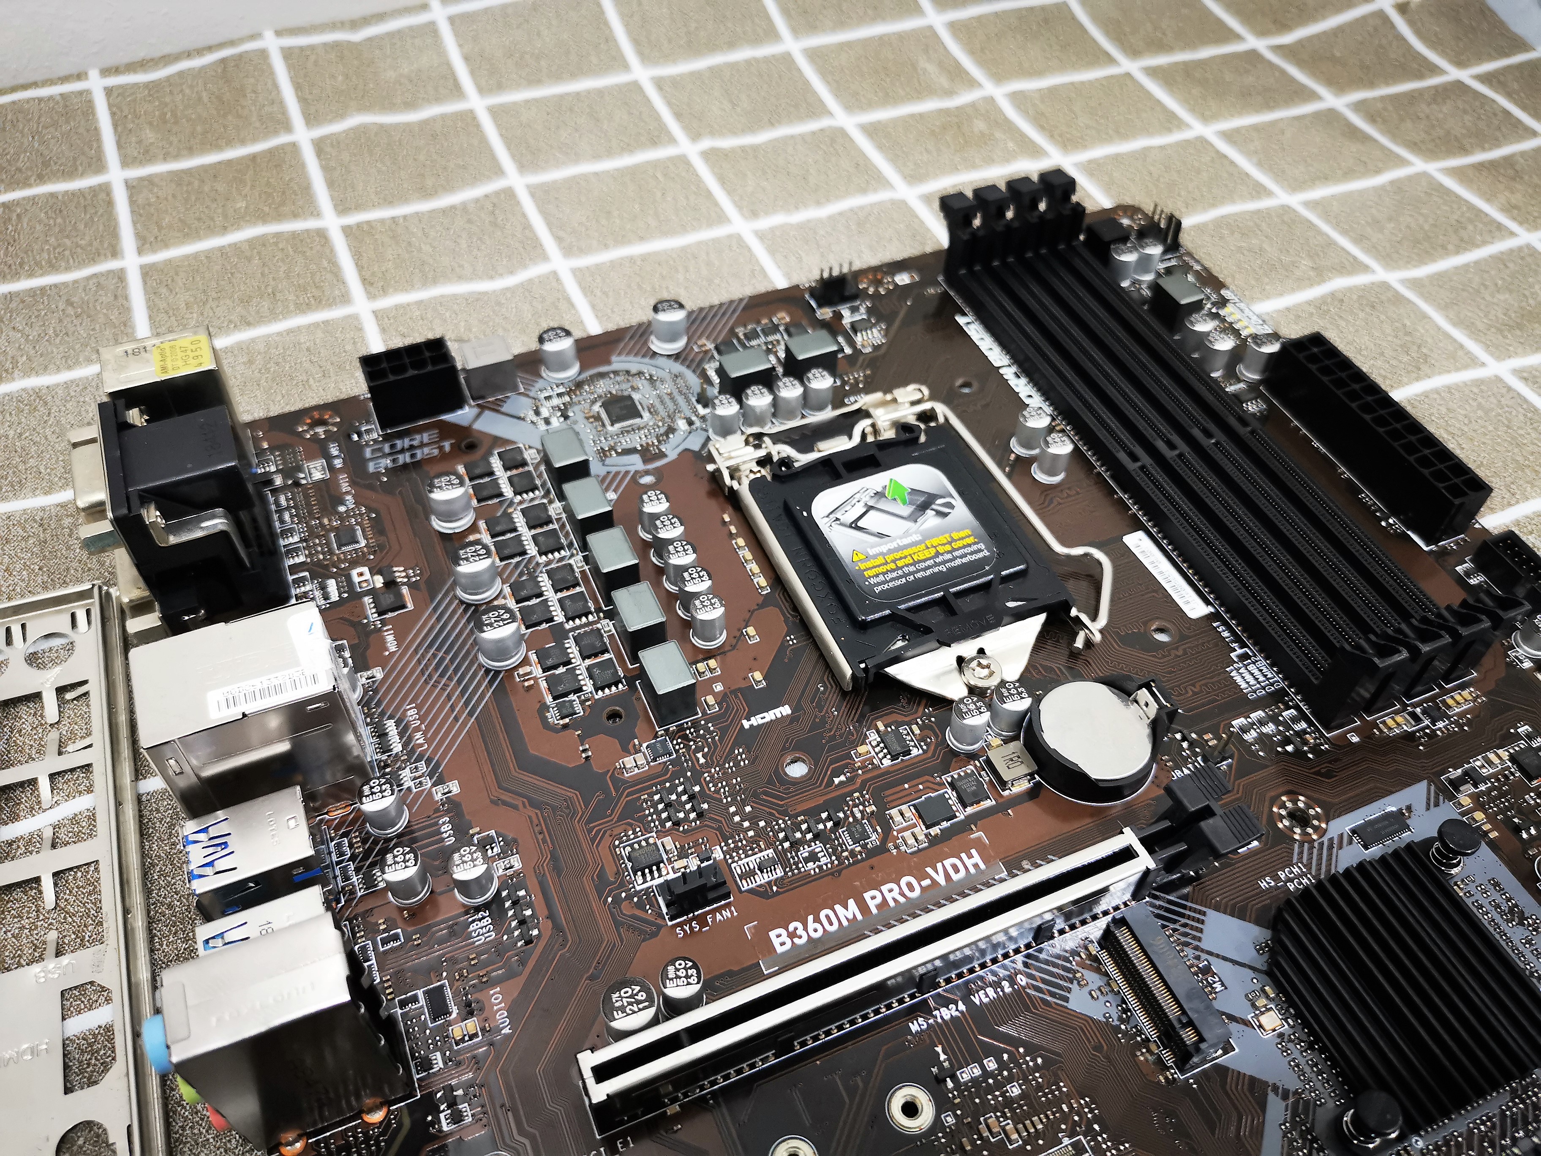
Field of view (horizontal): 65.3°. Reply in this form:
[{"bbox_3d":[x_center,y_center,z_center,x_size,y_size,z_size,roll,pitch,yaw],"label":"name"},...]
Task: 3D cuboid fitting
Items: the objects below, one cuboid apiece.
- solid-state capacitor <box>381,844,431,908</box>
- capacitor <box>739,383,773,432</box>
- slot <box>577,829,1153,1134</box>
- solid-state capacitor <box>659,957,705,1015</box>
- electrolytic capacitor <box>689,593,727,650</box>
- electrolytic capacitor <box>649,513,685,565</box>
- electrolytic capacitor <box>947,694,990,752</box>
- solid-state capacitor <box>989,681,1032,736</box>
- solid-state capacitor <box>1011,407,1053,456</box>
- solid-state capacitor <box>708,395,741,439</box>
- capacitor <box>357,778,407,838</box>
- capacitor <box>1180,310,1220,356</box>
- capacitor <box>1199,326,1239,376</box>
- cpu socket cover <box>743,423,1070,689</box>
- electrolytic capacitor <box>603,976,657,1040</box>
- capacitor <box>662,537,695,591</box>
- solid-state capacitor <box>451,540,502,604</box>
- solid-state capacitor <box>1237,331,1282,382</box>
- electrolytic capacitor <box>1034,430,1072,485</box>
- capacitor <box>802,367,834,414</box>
[{"bbox_3d":[-0.056,0.046,0.186,0.006,0.008,0.006,-18,52,-15],"label":"solid-state capacitor"},{"bbox_3d":[-0.003,-0.036,0.257,0.006,0.008,0.006,-18,52,-15],"label":"capacitor"},{"bbox_3d":[0.016,0.057,0.175,0.089,0.011,0.008,-18,52,-15],"label":"slot"},{"bbox_3d":[-0.013,0.060,0.175,0.006,0.008,0.006,1,50,-1],"label":"solid-state capacitor"},{"bbox_3d":[-0.011,0.008,0.218,0.006,0.008,0.006,1,50,-1],"label":"electrolytic capacitor"},{"bbox_3d":[-0.019,-0.007,0.231,0.006,0.008,0.006,1,50,-1],"label":"electrolytic capacitor"},{"bbox_3d":[0.034,0.025,0.206,0.006,0.008,0.006,0,49,0],"label":"electrolytic capacitor"},{"bbox_3d":[0.041,0.023,0.208,0.006,0.008,0.006,0,49,0],"label":"solid-state capacitor"},{"bbox_3d":[0.055,-0.031,0.253,0.006,0.008,0.006,1,50,-1],"label":"solid-state capacitor"},{"bbox_3d":[-0.010,-0.033,0.253,0.006,0.008,0.006,1,50,-1],"label":"solid-state capacitor"},{"bbox_3d":[-0.062,0.037,0.194,0.006,0.008,0.006,-18,52,-15],"label":"capacitor"},{"bbox_3d":[0.097,-0.055,0.275,0.006,0.008,0.006,-18,52,-15],"label":"capacitor"},{"bbox_3d":[0.100,-0.050,0.271,0.006,0.008,0.006,-18,52,-15],"label":"capacitor"},{"bbox_3d":[0.025,-0.007,0.229,0.043,0.007,0.057,-18,52,-15],"label":"cpu socket cover"},{"bbox_3d":[-0.020,0.062,0.172,0.008,0.008,0.008,1,50,-1],"label":"electrolytic capacitor"},{"bbox_3d":[-0.017,-0.002,0.227,0.006,0.008,0.006,1,50,-1],"label":"capacitor"},{"bbox_3d":[-0.055,-0.001,0.226,0.008,0.008,0.008,-18,52,-15],"label":"solid-state capacitor"},{"bbox_3d":[0.110,-0.049,0.270,0.006,0.008,0.006,-18,52,-15],"label":"solid-state capacitor"},{"bbox_3d":[0.059,-0.025,0.249,0.006,0.008,0.006,-18,52,-15],"label":"electrolytic capacitor"},{"bbox_3d":[0.010,-0.040,0.259,0.006,0.008,0.006,1,50,-1],"label":"capacitor"}]

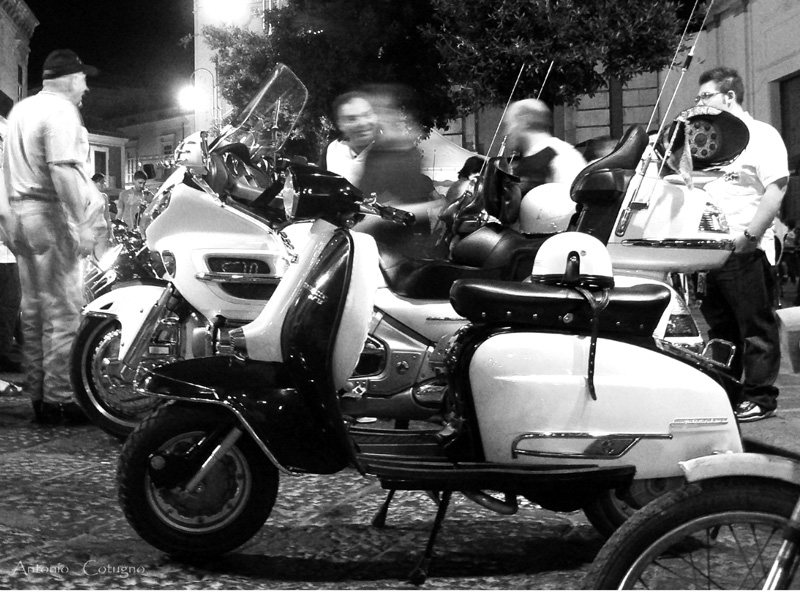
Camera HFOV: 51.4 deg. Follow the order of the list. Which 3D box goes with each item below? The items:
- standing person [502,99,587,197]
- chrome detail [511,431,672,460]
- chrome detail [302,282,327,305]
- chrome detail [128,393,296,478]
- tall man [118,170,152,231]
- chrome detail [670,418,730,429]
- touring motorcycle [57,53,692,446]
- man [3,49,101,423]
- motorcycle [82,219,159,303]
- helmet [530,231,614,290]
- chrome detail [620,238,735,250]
[{"bbox_3d":[0.850,-0.330,4.800,0.360,1.680,0.500,-1,4,-18],"label":"standing person"},{"bbox_3d":[0.476,0.362,2.070,0.400,0.070,0.030,0,4,-3],"label":"chrome detail"},{"bbox_3d":[-0.218,-0.017,2.120,0.020,0.050,0.100,5,12,-38],"label":"chrome detail"},{"bbox_3d":[-0.490,0.356,2.200,0.440,0.220,0.150,0,4,0],"label":"chrome detail"},{"bbox_3d":[-3.360,-0.810,10.600,0.480,1.700,0.300,-2,4,-25],"label":"tall man"},{"bbox_3d":[0.766,0.315,2.120,0.155,0.027,0.012,-1,4,-10],"label":"chrome detail"},{"bbox_3d":[-0.085,-0.160,3.290,2.600,1.510,0.930,0,4,7],"label":"touring motorcycle"},{"bbox_3d":[-1.640,-0.310,3.930,0.360,1.760,0.500,-3,5,-40],"label":"man"},{"bbox_3d":[-1.250,-0.060,5.500,2.150,1.080,0.850,-2,4,-22],"label":"motorcycle"},{"bbox_3d":[0.470,-0.110,2.270,0.230,0.170,0.255,0,4,0],"label":"helmet"},{"bbox_3d":[0.977,-0.195,2.930,0.400,0.042,0.040,0,4,6],"label":"chrome detail"}]

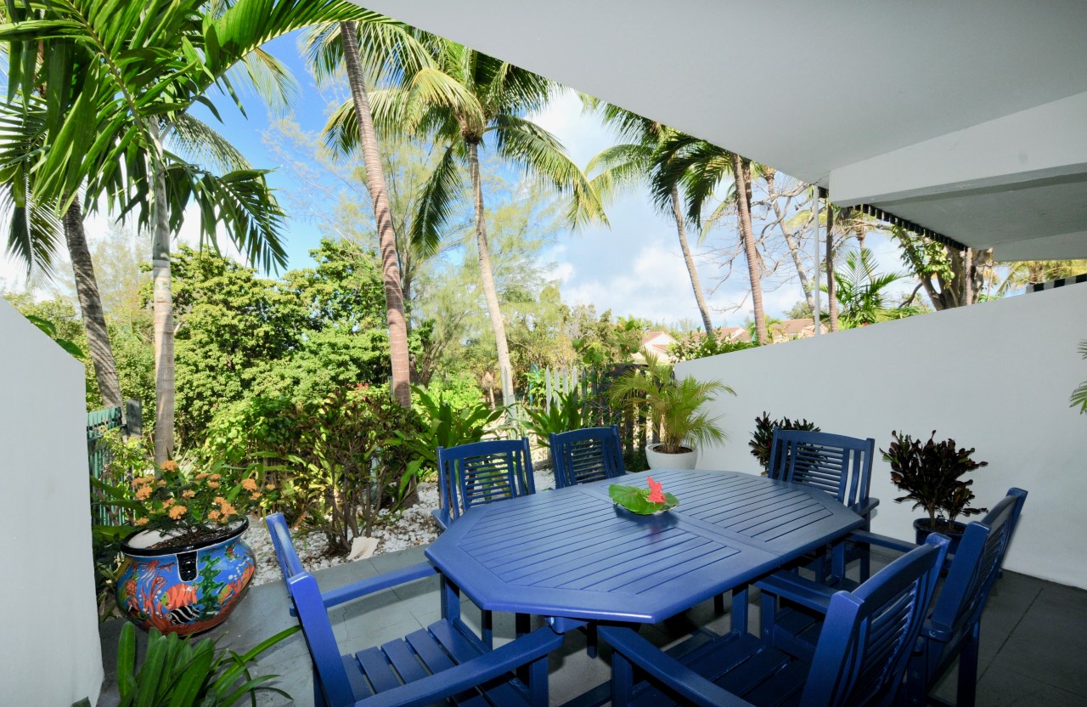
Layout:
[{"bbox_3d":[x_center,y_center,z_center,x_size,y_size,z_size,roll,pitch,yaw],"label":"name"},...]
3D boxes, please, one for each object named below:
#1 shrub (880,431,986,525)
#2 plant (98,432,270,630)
[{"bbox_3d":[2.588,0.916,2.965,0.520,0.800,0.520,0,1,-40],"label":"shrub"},{"bbox_3d":[-1.850,0.947,2.315,0.620,0.890,0.620,0,1,-39],"label":"plant"}]

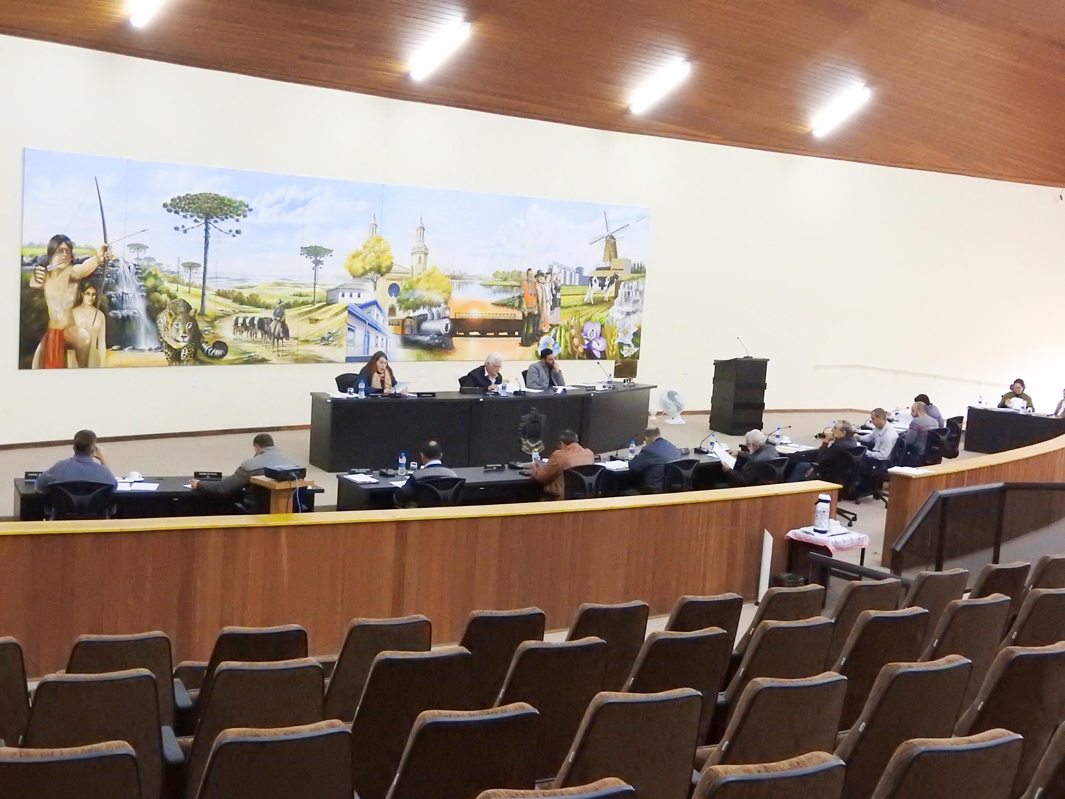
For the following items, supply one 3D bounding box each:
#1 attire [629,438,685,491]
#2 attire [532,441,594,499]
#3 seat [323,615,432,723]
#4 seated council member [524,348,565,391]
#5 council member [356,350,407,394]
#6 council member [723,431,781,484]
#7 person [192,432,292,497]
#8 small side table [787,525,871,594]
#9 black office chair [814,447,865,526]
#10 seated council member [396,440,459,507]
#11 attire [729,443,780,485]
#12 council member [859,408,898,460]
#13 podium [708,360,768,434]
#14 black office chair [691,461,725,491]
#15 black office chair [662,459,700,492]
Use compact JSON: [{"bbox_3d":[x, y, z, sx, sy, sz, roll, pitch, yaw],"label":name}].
[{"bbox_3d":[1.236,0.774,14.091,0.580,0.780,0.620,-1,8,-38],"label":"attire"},{"bbox_3d":[0.283,0.692,12.140,0.550,0.660,0.550,0,7,-30],"label":"attire"},{"bbox_3d":[-0.747,1.364,6.128,0.540,0.970,0.640,1,7,-25],"label":"seat"},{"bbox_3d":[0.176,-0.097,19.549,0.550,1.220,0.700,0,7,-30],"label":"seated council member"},{"bbox_3d":[-2.089,-0.020,18.686,0.580,1.280,0.750,-1,8,-38],"label":"council member"},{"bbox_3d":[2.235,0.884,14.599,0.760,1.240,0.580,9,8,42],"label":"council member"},{"bbox_3d":[-2.388,0.909,11.637,0.650,1.260,0.850,-1,8,-38],"label":"person"},{"bbox_3d":[2.385,1.388,11.271,0.500,0.620,0.570,9,8,40],"label":"small side table"},{"bbox_3d":[3.536,0.944,16.252,0.620,0.930,0.620,-2,9,-45],"label":"black office chair"},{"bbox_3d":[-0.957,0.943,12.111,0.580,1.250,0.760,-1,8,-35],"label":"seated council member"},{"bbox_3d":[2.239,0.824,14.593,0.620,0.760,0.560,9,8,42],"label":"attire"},{"bbox_3d":[4.348,0.721,17.520,0.720,1.220,0.550,5,6,10],"label":"council member"},{"bbox_3d":[3.394,-0.068,22.717,0.740,1.210,0.600,-1,7,-35],"label":"podium"},{"bbox_3d":[1.748,1.054,14.182,0.620,0.930,0.620,-1,8,-39],"label":"black office chair"},{"bbox_3d":[1.300,1.040,14.040,0.620,0.930,0.620,-1,8,-38],"label":"black office chair"}]

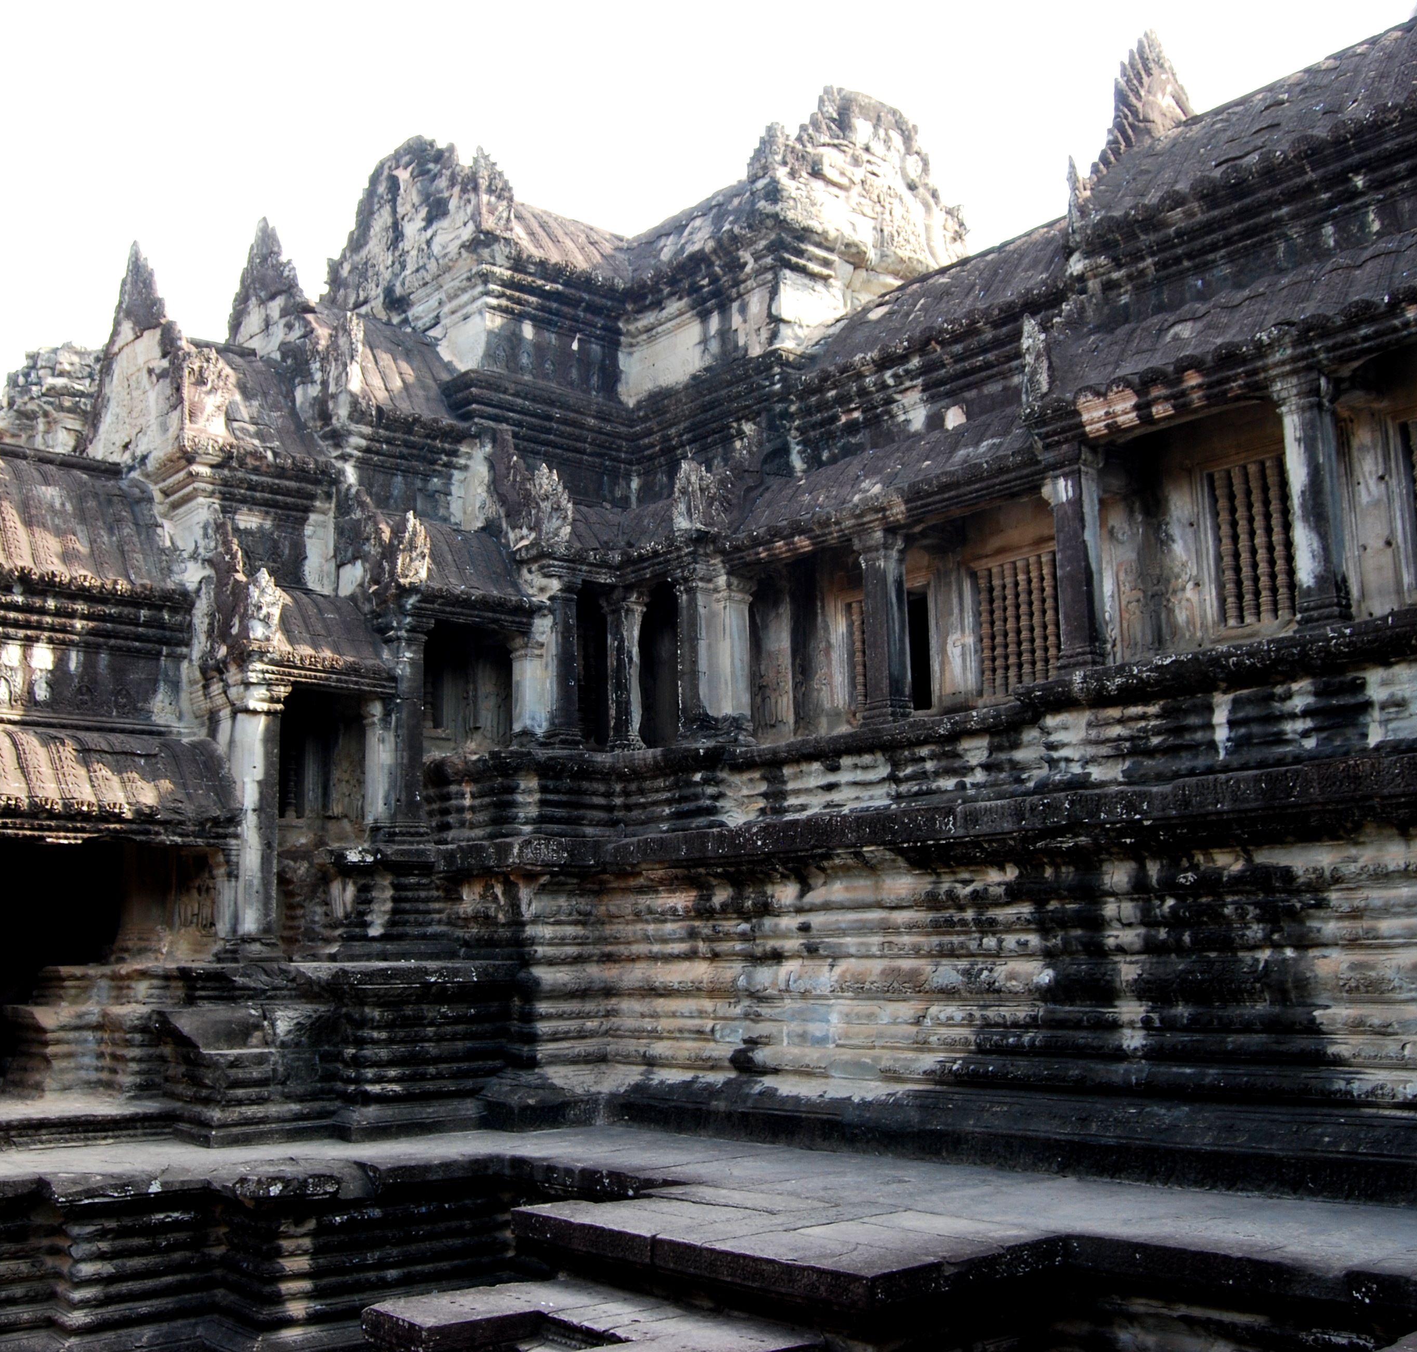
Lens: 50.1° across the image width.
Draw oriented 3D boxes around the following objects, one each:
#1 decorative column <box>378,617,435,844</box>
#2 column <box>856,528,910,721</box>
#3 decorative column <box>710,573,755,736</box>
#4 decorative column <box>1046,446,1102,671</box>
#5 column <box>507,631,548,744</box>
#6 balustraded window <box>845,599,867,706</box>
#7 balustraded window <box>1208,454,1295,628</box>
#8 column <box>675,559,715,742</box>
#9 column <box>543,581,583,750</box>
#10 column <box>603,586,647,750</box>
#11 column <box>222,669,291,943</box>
[{"bbox_3d":[-3.696,0.603,18.573,0.446,2.676,0.446,9,-15,-42],"label":"decorative column"},{"bbox_3d":[2.057,-0.595,18.009,0.400,2.249,0.400,9,-15,-42],"label":"column"},{"bbox_3d":[0.297,-0.246,19.257,0.380,2.074,0.380,9,-15,-42],"label":"decorative column"},{"bbox_3d":[3.608,-1.153,14.996,0.370,2.170,0.370,9,-15,-42],"label":"decorative column"},{"bbox_3d":[-2.297,0.155,19.298,0.360,1.356,0.360,9,-15,-42],"label":"column"},{"bbox_3d":[2.408,-0.352,19.980,0.200,1.537,1.398,9,-15,-42],"label":"balustraded window"},{"bbox_3d":[5.622,-1.373,15.085,0.250,1.669,1.275,9,-15,-42],"label":"balustraded window"},{"bbox_3d":[-0.175,-0.321,19.402,0.370,2.286,0.370,9,-15,-42],"label":"column"},{"bbox_3d":[-1.905,-0.172,19.825,0.371,2.103,0.371,9,-15,-42],"label":"column"},{"bbox_3d":[-1.134,-0.092,20.534,0.405,2.129,0.405,9,-15,-42],"label":"column"},{"bbox_3d":[-5.315,1.603,17.791,0.480,3.173,0.480,9,-15,-42],"label":"column"}]

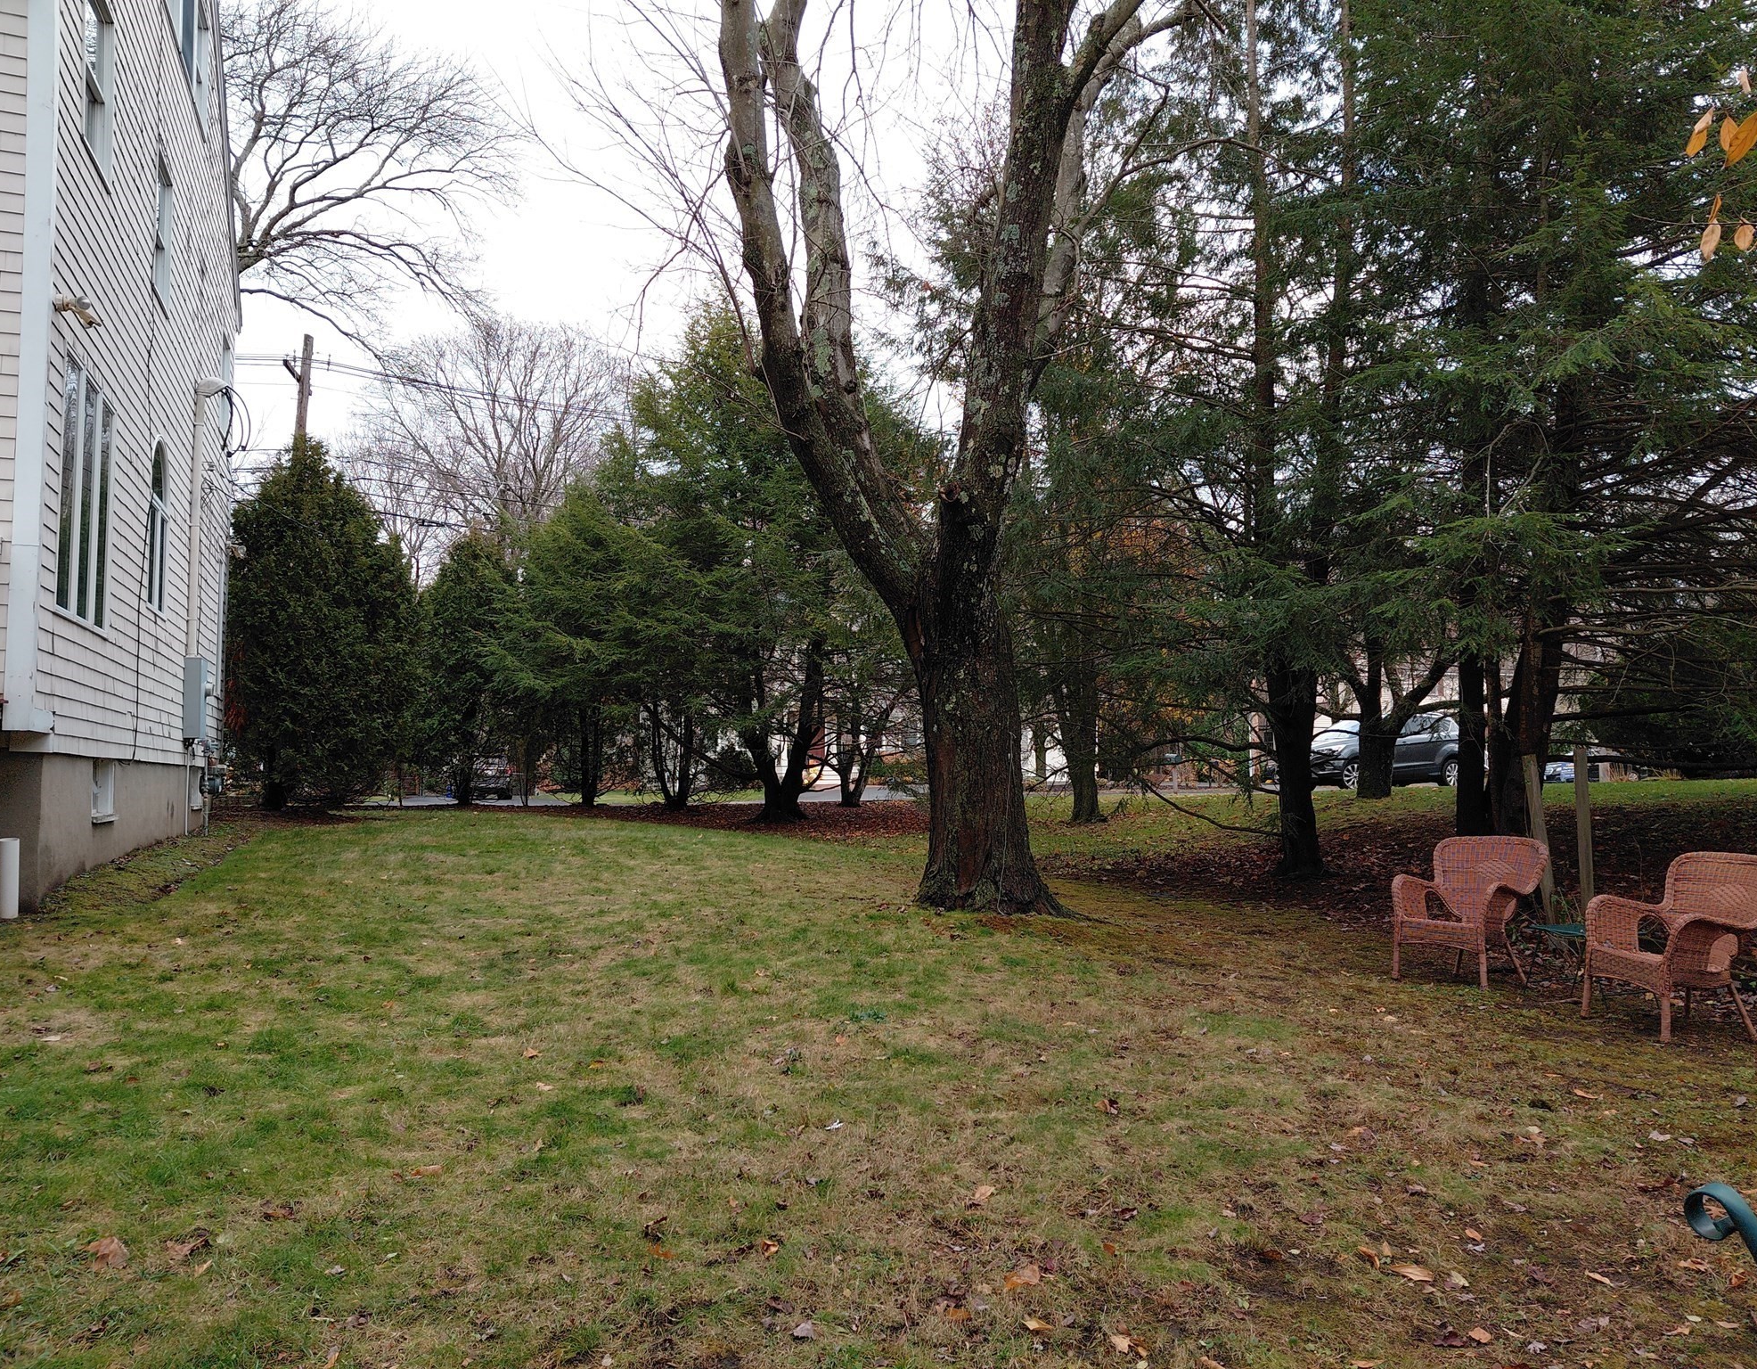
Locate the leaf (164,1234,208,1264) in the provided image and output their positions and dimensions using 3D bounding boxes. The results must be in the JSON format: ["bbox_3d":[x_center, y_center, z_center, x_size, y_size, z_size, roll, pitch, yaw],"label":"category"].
[{"bbox_3d":[-1.654,1.351,3.150,0.105,0.035,0.090,2,-5,-29],"label":"leaf"}]

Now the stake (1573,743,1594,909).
[{"bbox_3d":[4.939,1.111,9.200,0.090,1.355,0.060,-3,-5,25],"label":"stake"}]

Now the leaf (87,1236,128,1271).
[{"bbox_3d":[-1.833,1.353,3.130,0.100,0.045,0.090,2,-5,-29],"label":"leaf"}]

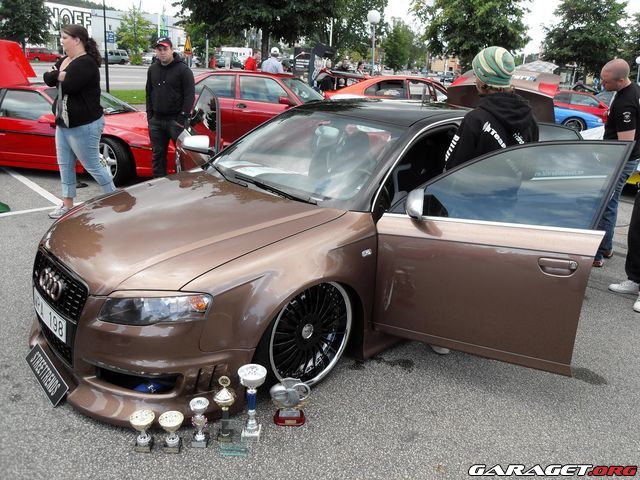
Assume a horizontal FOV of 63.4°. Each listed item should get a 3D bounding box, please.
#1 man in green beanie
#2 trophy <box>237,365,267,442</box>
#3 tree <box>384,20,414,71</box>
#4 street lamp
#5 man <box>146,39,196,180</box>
[{"bbox_3d":[0.825,-0.163,2.836,0.530,1.690,0.400,4,19,5],"label":"man in green beanie"},{"bbox_3d":[-0.297,0.716,2.247,0.122,0.331,0.118,2,19,0],"label":"trophy"},{"bbox_3d":[7.511,-17.678,48.335,3.017,5.353,3.017,5,19,7],"label":"tree"},{"bbox_3d":[1.986,-6.517,18.908,0.480,3.500,0.480,3,19,-1],"label":"street lamp"},{"bbox_3d":[-1.590,-1.239,5.571,0.550,1.750,0.360,4,19,1],"label":"man"}]

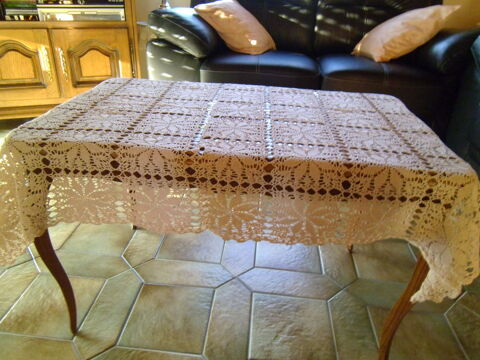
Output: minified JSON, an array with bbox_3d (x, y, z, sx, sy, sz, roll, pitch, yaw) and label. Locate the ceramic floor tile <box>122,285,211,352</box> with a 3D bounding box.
[{"bbox_3d":[-0.188,0.364,0.961,0.208,0.010,0.208,4,29,4],"label":"ceramic floor tile"}]

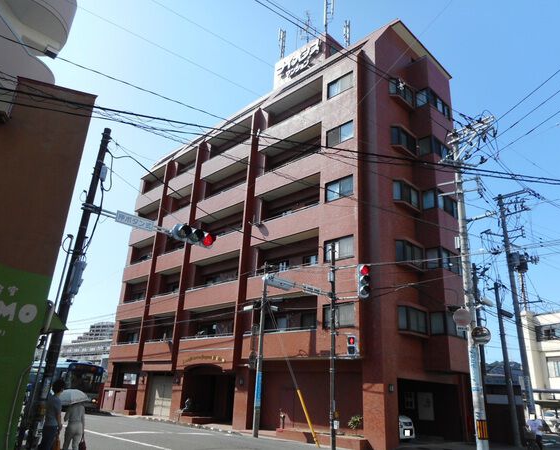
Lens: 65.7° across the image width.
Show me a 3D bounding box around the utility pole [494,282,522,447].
[{"bbox_3d":[11.225,6.645,21.378,0.300,7.686,0.300,21,-26,-41],"label":"utility pole"}]

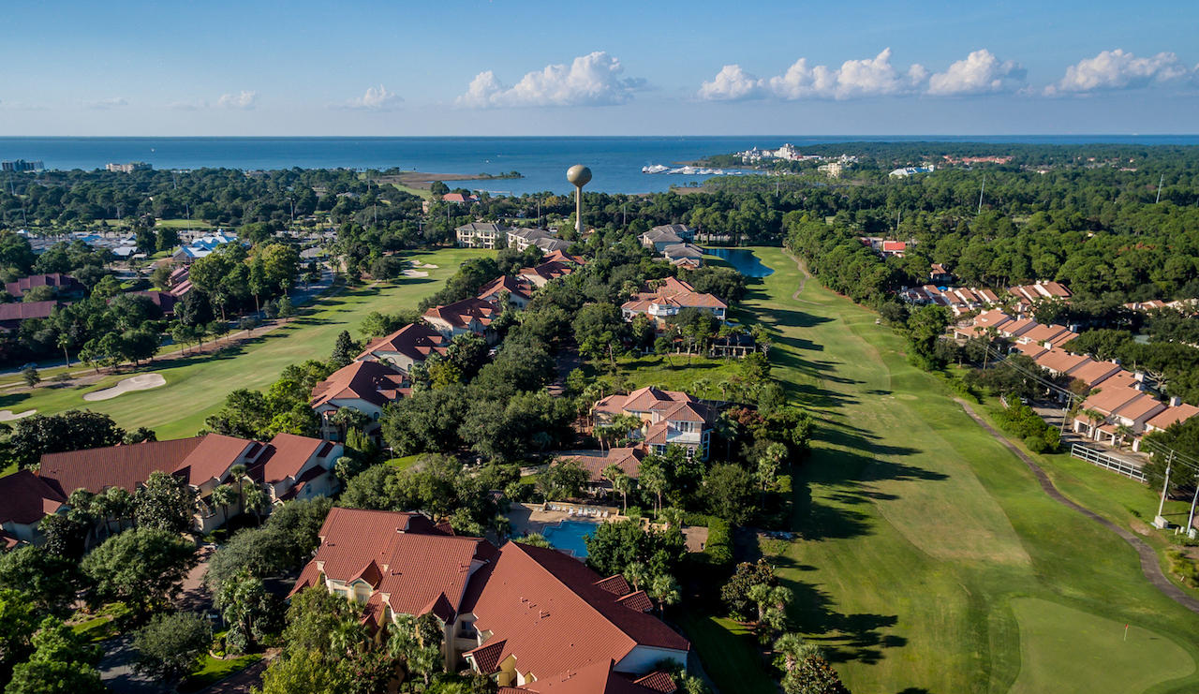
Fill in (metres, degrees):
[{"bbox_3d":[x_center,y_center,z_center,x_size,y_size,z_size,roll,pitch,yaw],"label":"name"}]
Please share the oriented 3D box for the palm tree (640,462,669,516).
[{"bbox_3d":[8.300,21.050,98.500,4.100,8.200,4.100,0,18,0],"label":"palm tree"}]

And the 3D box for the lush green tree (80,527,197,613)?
[{"bbox_3d":[-54.900,26.920,79.380,11.300,8.600,10.800,0,18,0],"label":"lush green tree"}]

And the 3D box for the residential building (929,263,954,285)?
[{"bbox_3d":[129.130,-27.210,251.480,8.500,7.500,8.500,0,18,0],"label":"residential building"}]

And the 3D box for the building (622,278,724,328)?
[{"bbox_3d":[21.280,-13.610,202.000,30.000,10.500,30.000,1,18,4],"label":"building"}]

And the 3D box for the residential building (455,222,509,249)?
[{"bbox_3d":[-57.200,-56.190,335.230,24.000,12.000,14.500,8,19,22],"label":"residential building"}]

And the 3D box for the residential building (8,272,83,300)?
[{"bbox_3d":[-184.020,-19.430,224.210,20.000,8.500,15.000,-6,19,-19],"label":"residential building"}]

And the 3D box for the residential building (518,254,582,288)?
[{"bbox_3d":[-17.430,-23.900,234.390,16.500,10.400,20.000,8,19,23],"label":"residential building"}]

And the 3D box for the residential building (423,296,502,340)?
[{"bbox_3d":[-37.310,-6.590,180.500,15.500,10.400,18.500,9,20,27],"label":"residential building"}]

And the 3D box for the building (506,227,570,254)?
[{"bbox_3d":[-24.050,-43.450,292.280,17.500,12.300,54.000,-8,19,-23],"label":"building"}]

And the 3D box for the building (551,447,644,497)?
[{"bbox_3d":[0.000,19.460,107.130,16.500,6.000,10.500,1,18,4],"label":"building"}]

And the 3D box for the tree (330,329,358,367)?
[{"bbox_3d":[-60.400,1.330,156.240,6.200,10.800,6.200,0,18,0],"label":"tree"}]

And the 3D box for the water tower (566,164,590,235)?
[{"bbox_3d":[-12.100,-83.570,378.470,14.200,38.000,14.200,0,18,0],"label":"water tower"}]

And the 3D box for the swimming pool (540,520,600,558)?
[{"bbox_3d":[-3.170,27.340,93.410,10.300,1.300,9.300,1,18,4],"label":"swimming pool"}]

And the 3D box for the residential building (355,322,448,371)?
[{"bbox_3d":[-44.200,1.630,154.880,16.000,10.400,19.000,1,18,4],"label":"residential building"}]

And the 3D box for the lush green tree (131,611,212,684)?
[{"bbox_3d":[-44.200,31.160,68.670,7.000,7.000,7.000,0,18,0],"label":"lush green tree"}]

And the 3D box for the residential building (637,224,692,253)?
[{"bbox_3d":[33.140,-52.490,322.380,31.000,11.000,30.000,-7,19,-20],"label":"residential building"}]

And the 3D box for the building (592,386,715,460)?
[{"bbox_3d":[9.320,13.020,120.010,21.500,9.900,17.500,1,18,4],"label":"building"}]

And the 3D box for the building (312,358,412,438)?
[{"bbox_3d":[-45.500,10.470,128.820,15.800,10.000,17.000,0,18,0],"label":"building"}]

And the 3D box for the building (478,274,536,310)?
[{"bbox_3d":[-29.000,-15.550,210.690,17.000,10.000,20.000,0,18,0],"label":"building"}]

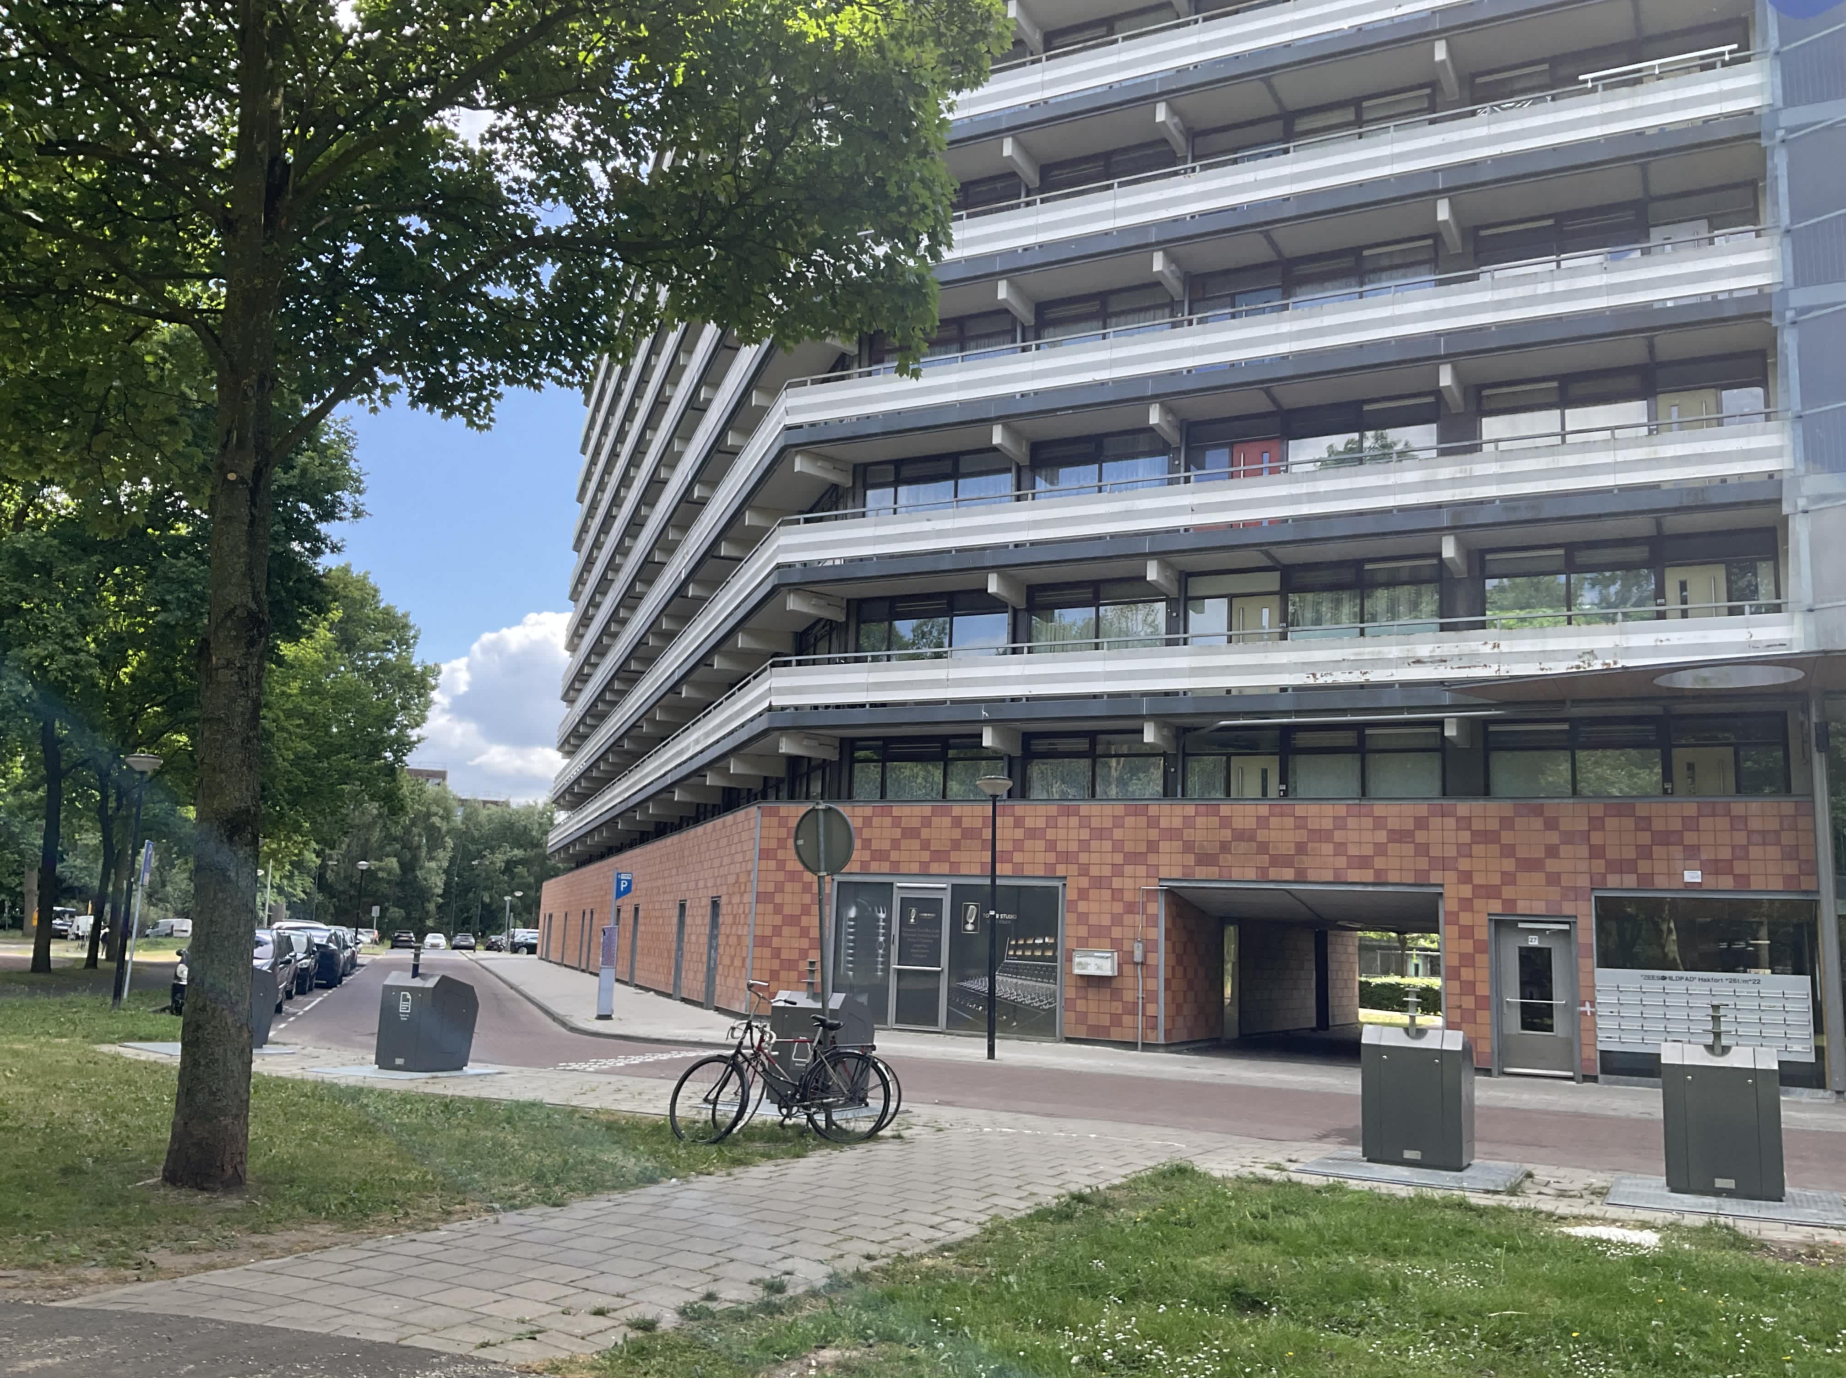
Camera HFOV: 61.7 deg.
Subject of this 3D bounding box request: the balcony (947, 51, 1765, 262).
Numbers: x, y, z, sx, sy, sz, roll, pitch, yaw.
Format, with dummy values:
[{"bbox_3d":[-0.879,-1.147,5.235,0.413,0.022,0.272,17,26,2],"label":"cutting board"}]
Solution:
[{"bbox_3d":[6.063,-8.748,27.090,15.300,0.950,1.000,-3,-10,27],"label":"balcony"}]

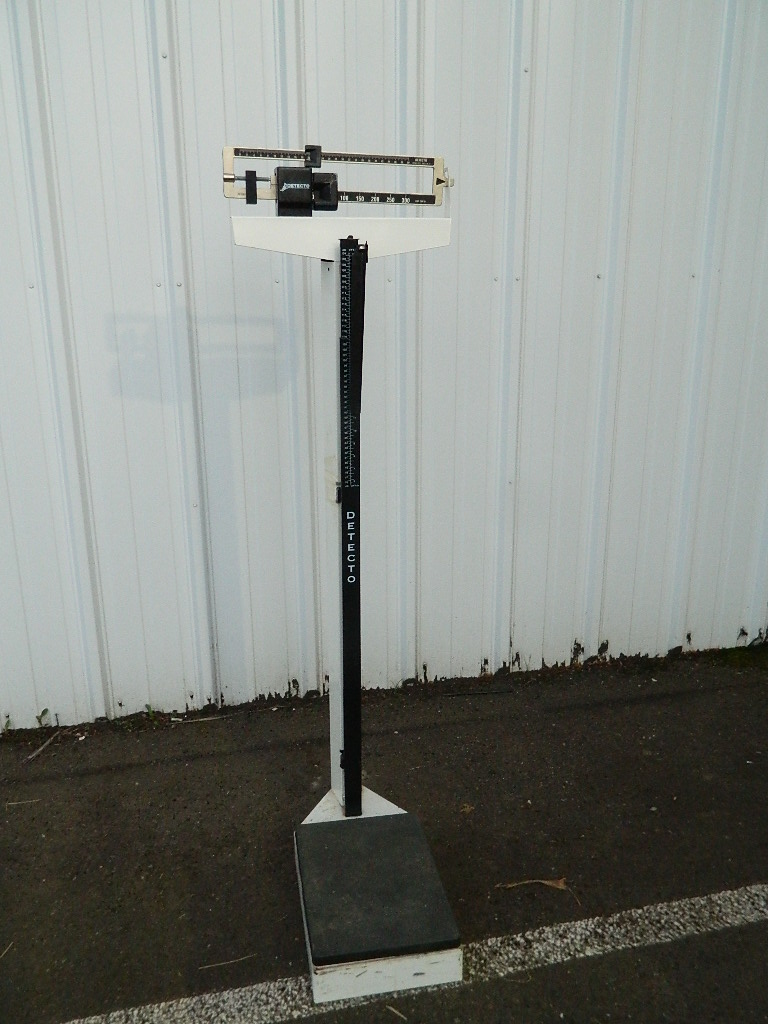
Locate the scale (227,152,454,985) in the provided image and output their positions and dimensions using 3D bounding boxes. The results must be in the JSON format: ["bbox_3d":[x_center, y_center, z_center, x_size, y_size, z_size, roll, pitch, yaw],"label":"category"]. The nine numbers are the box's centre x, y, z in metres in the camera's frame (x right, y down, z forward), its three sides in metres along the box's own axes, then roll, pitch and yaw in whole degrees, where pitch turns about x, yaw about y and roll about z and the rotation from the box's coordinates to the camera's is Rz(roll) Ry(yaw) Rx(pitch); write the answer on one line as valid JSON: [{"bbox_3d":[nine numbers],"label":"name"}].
[{"bbox_3d":[-0.044,0.084,1.530,0.436,1.462,0.527,-3,16,-9],"label":"scale"}]

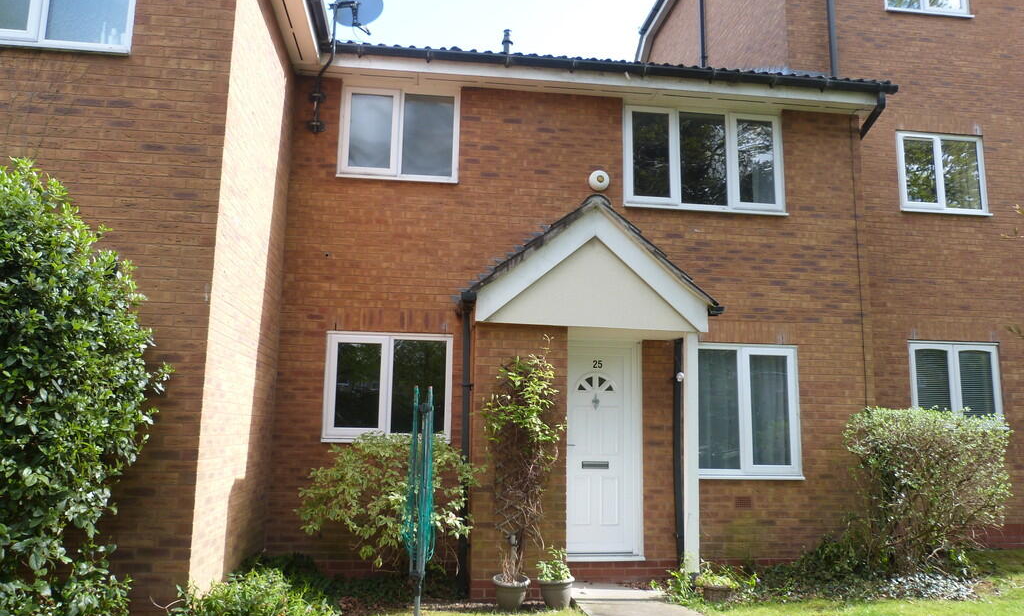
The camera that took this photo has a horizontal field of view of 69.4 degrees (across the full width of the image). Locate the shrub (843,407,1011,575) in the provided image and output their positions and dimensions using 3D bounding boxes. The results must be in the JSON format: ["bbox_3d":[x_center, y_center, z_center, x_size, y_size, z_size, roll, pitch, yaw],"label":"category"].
[{"bbox_3d":[3.963,1.766,7.048,1.500,1.543,1.100,2,-9,-7],"label":"shrub"}]

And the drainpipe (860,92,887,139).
[{"bbox_3d":[3.865,-2.048,7.946,0.090,0.420,0.450,2,-9,-7],"label":"drainpipe"}]

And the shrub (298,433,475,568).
[{"bbox_3d":[-1.070,1.729,6.384,1.510,1.290,0.940,2,-9,-7],"label":"shrub"}]

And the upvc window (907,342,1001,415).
[{"bbox_3d":[5.449,0.944,9.034,1.206,1.037,0.120,2,-9,-7],"label":"upvc window"}]

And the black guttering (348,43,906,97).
[{"bbox_3d":[1.148,-2.379,7.466,5.920,0.115,0.125,2,-9,-7],"label":"black guttering"}]

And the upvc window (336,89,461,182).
[{"bbox_3d":[-1.114,-1.773,7.409,1.176,0.989,0.120,2,-9,-7],"label":"upvc window"}]

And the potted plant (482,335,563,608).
[{"bbox_3d":[0.090,1.319,6.006,0.681,2.146,0.360,2,-9,-7],"label":"potted plant"}]

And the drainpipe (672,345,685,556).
[{"bbox_3d":[1.633,1.355,7.190,0.074,2.320,0.090,2,-9,-7],"label":"drainpipe"}]

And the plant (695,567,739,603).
[{"bbox_3d":[1.676,2.263,6.031,0.365,0.281,0.340,2,-9,-7],"label":"plant"}]

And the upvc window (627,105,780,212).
[{"bbox_3d":[2.030,-1.539,7.801,1.780,1.100,0.110,2,-9,-7],"label":"upvc window"}]

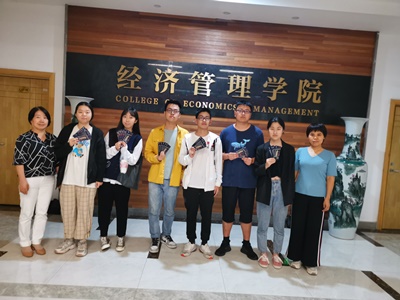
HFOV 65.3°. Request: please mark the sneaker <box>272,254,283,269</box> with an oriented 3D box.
[{"bbox_3d":[0.861,1.216,3.479,0.095,0.105,0.255,5,5,9],"label":"sneaker"}]

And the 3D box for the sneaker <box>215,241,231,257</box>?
[{"bbox_3d":[0.279,1.152,3.655,0.105,0.120,0.290,8,6,35],"label":"sneaker"}]

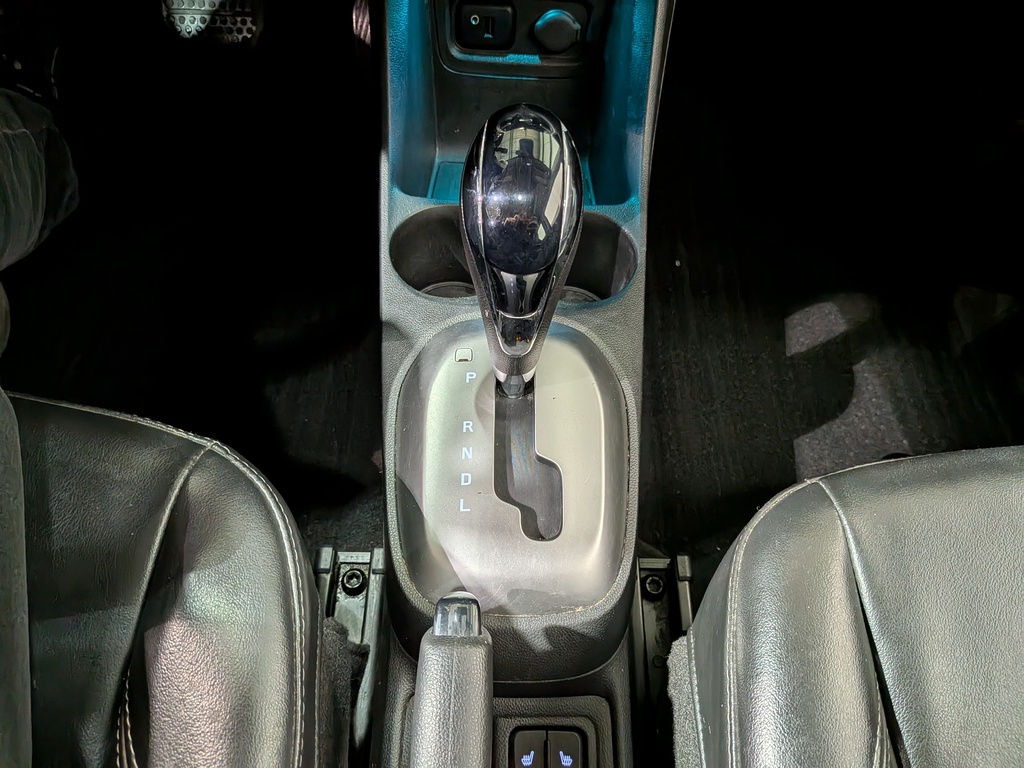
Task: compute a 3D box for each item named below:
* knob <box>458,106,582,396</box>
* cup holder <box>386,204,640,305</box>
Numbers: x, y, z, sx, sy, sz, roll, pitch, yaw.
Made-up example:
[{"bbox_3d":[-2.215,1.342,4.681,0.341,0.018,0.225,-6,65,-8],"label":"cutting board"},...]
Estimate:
[{"bbox_3d":[0.005,-0.051,0.328,0.054,0.143,0.052,2,39,-2],"label":"knob"},{"bbox_3d":[0.000,-0.060,0.460,0.149,0.070,0.078,2,58,-2],"label":"cup holder"}]

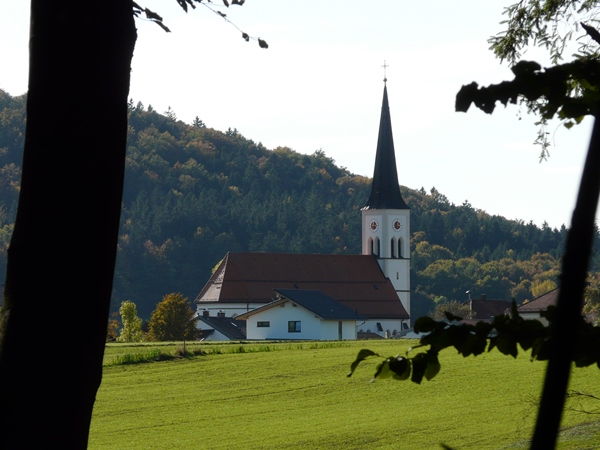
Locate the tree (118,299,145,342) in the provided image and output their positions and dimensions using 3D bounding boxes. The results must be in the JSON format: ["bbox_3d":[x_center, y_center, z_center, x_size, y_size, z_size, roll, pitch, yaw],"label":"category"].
[{"bbox_3d":[-20.130,11.708,410.000,3.100,5.400,3.100,0,-2,0],"label":"tree"}]

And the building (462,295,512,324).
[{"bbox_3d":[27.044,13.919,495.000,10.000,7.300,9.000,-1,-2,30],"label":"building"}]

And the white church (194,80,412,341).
[{"bbox_3d":[0.281,-1.995,525.468,40.270,42.000,16.150,1,-2,-41],"label":"white church"}]

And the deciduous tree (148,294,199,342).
[{"bbox_3d":[-15.232,11.230,410.000,6.100,6.300,6.100,0,-2,0],"label":"deciduous tree"}]

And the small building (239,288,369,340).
[{"bbox_3d":[0.295,10.704,405.000,11.600,6.100,11.000,-1,-2,28],"label":"small building"}]

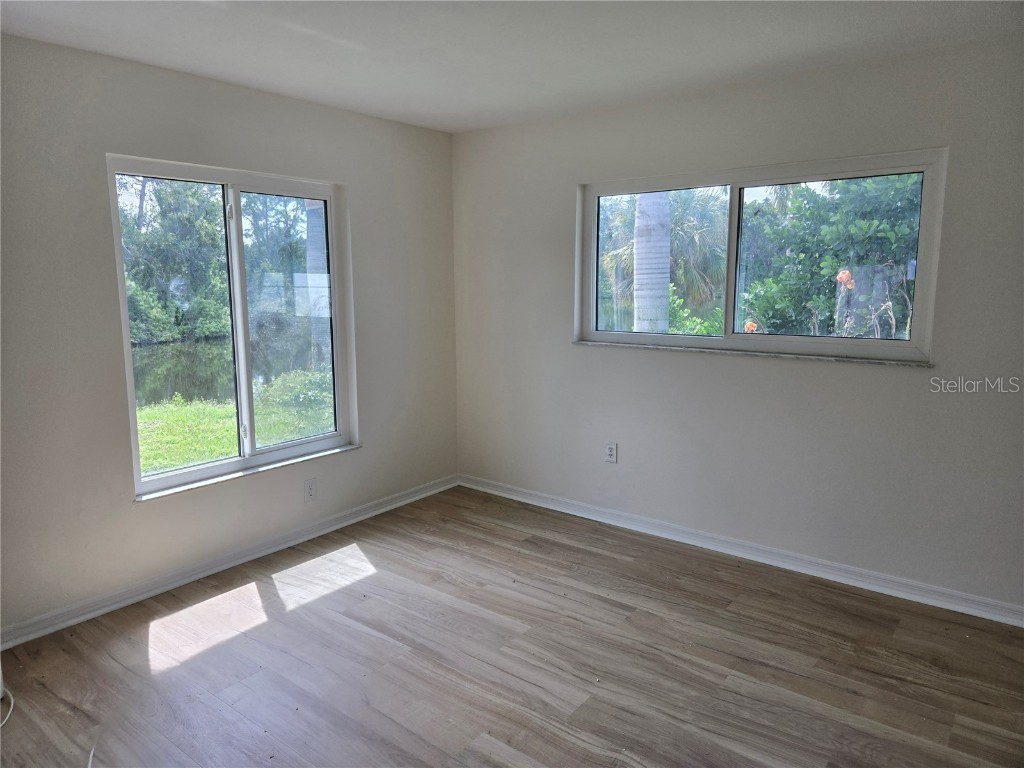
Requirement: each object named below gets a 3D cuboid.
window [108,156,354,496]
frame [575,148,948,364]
[{"bbox_3d":[-1.387,-0.314,3.596,0.100,1.555,1.299,7,11,37],"label":"window"},{"bbox_3d":[1.164,-0.644,3.591,1.877,0.932,0.100,7,11,37],"label":"frame"}]

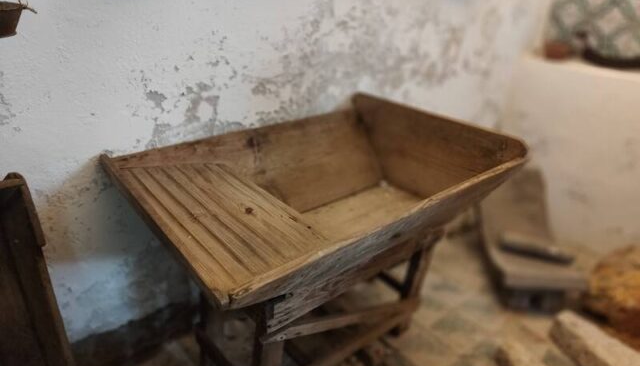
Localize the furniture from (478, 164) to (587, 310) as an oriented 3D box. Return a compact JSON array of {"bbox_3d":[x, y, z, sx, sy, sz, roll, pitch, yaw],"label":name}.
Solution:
[{"bbox_3d":[0.951,0.245,2.259,0.381,0.452,0.552,3,25,-9],"label":"furniture"}]

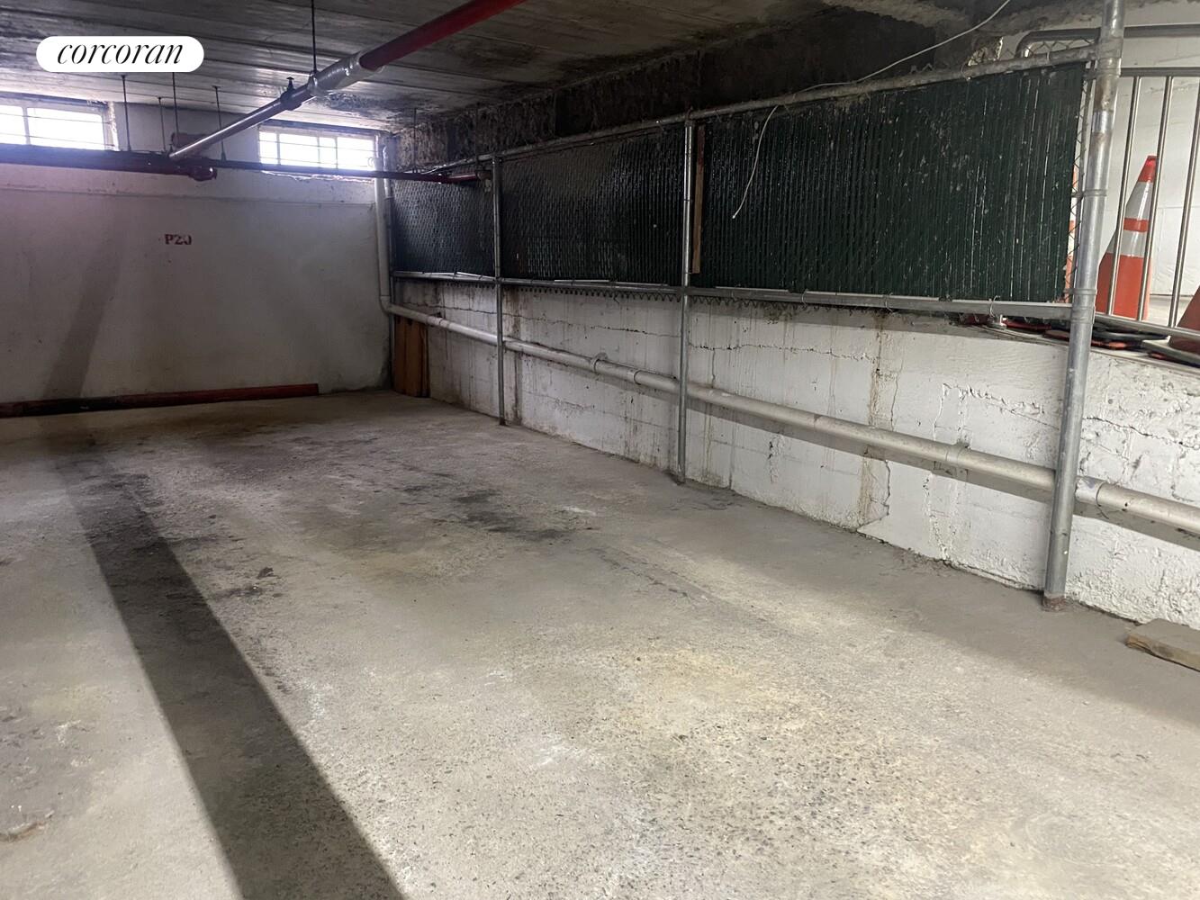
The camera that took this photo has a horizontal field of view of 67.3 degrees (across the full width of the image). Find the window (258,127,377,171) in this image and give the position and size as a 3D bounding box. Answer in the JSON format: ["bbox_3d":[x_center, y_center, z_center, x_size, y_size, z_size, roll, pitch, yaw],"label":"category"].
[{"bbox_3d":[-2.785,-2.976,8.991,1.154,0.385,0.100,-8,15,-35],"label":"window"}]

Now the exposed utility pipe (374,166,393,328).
[{"bbox_3d":[-2.257,-2.138,9.351,0.115,1.523,0.115,-8,15,-35],"label":"exposed utility pipe"}]

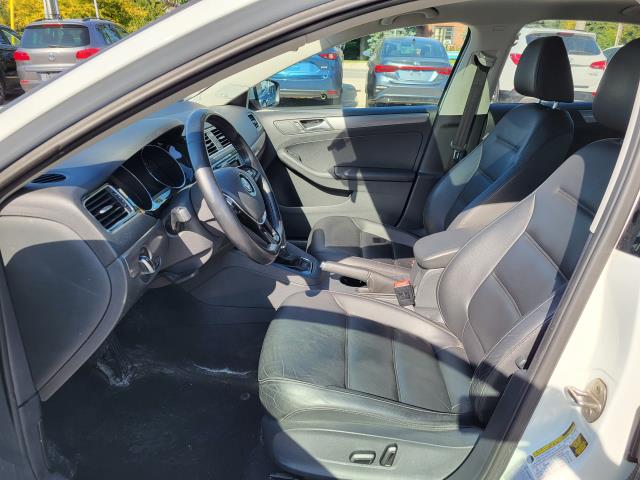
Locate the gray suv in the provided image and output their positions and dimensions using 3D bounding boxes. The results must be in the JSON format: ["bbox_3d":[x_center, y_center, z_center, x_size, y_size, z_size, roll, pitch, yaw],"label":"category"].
[{"bbox_3d":[-5.045,-4.265,11.584,1.810,1.690,4.430,3,21,5],"label":"gray suv"}]

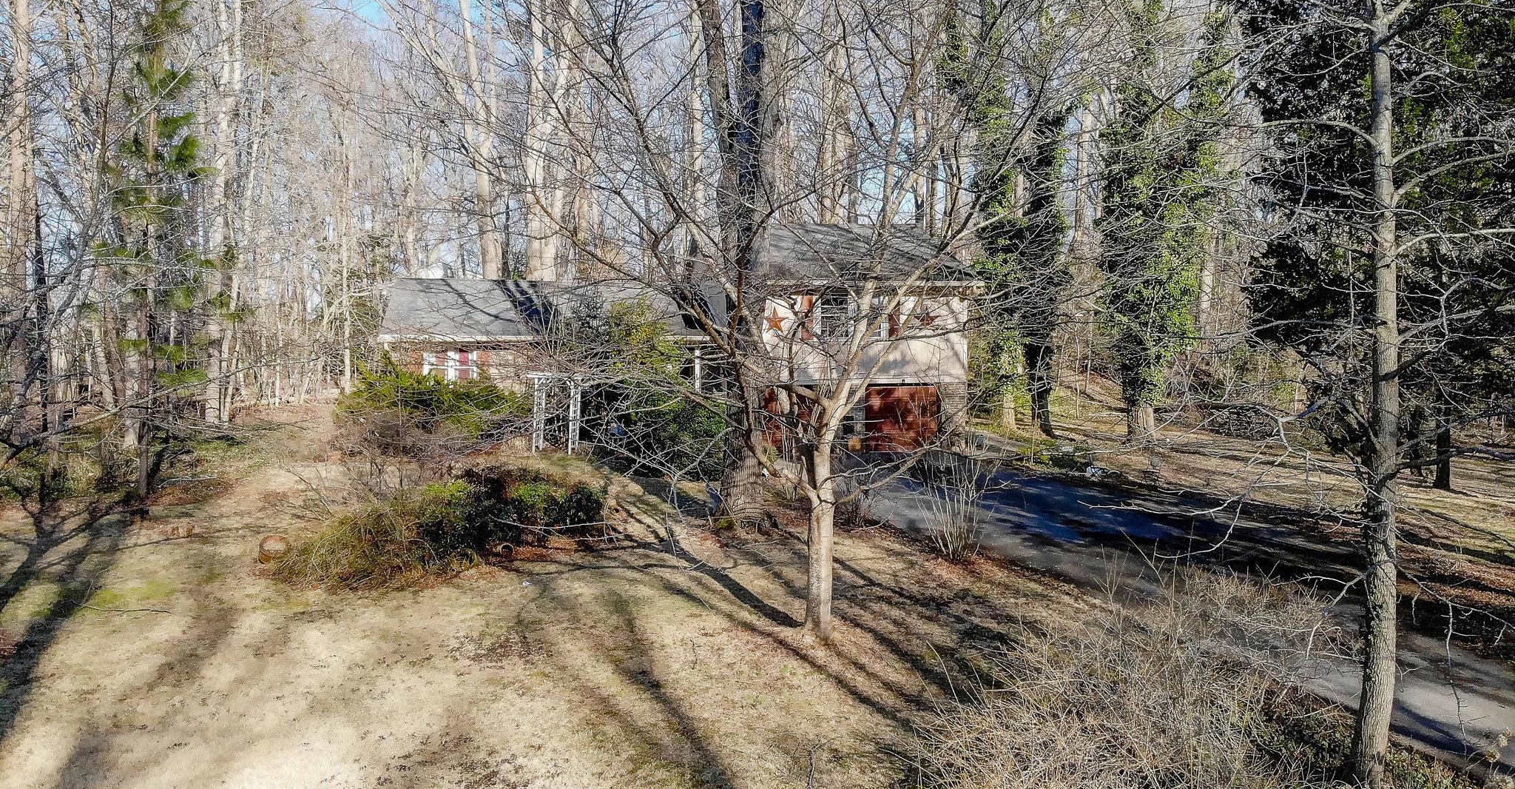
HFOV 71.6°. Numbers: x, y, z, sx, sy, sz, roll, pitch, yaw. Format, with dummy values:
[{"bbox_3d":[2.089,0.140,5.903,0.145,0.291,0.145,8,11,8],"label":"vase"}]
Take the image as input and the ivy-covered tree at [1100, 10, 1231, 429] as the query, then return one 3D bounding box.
[{"bbox_3d":[14.480,-6.038,37.229,4.740,15.410,4.400,0,3,0],"label":"ivy-covered tree"}]

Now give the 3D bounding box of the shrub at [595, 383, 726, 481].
[{"bbox_3d":[-2.397,0.855,26.084,3.240,2.300,2.700,0,3,0],"label":"shrub"}]

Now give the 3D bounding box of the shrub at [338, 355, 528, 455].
[{"bbox_3d":[-8.916,0.272,28.857,5.370,2.620,3.200,0,3,0],"label":"shrub"}]

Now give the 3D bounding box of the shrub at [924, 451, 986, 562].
[{"bbox_3d":[3.460,1.953,18.432,1.160,1.920,1.150,0,3,0],"label":"shrub"}]

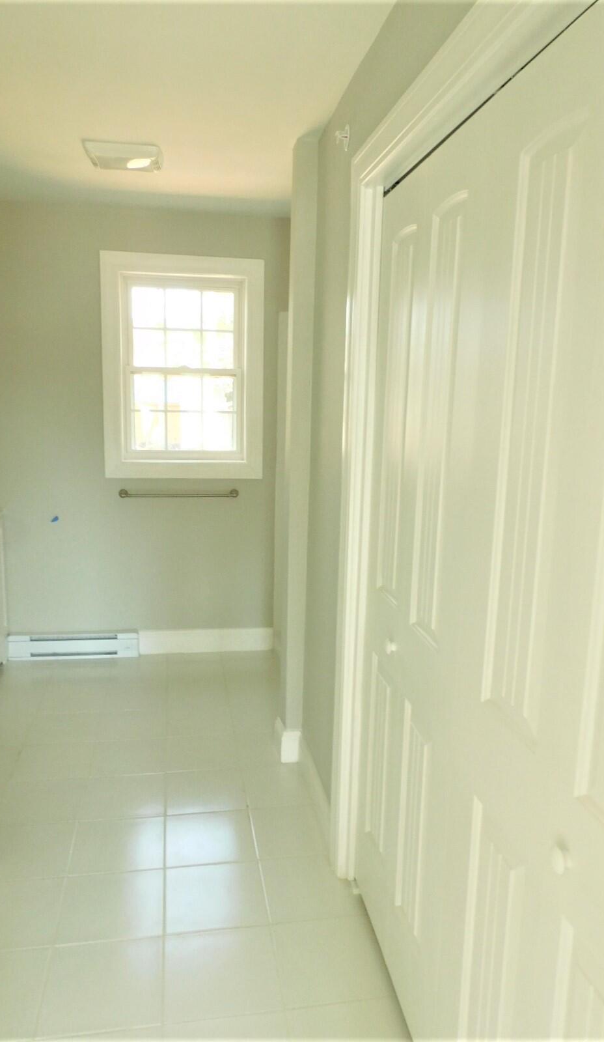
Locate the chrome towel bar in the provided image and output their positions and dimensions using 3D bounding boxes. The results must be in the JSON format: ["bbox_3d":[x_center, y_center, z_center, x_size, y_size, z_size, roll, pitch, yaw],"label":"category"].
[{"bbox_3d":[-0.685,-0.145,4.055,0.673,0.055,0.074,0,10,-10],"label":"chrome towel bar"}]

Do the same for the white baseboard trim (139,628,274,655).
[{"bbox_3d":[-0.556,0.707,4.255,0.784,0.141,0.015,0,10,-10],"label":"white baseboard trim"}]

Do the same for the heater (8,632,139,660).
[{"bbox_3d":[-1.291,0.713,4.101,0.714,0.130,0.057,0,10,-10],"label":"heater"}]

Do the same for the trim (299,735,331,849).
[{"bbox_3d":[0.049,0.986,2.678,0.017,0.140,0.644,0,10,-10],"label":"trim"}]

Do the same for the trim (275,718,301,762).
[{"bbox_3d":[-0.058,0.920,3.059,0.074,0.140,0.155,0,10,-10],"label":"trim"}]

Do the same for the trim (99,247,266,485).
[{"bbox_3d":[-0.645,-0.832,3.977,0.873,1.201,0.030,0,10,-10],"label":"trim"}]

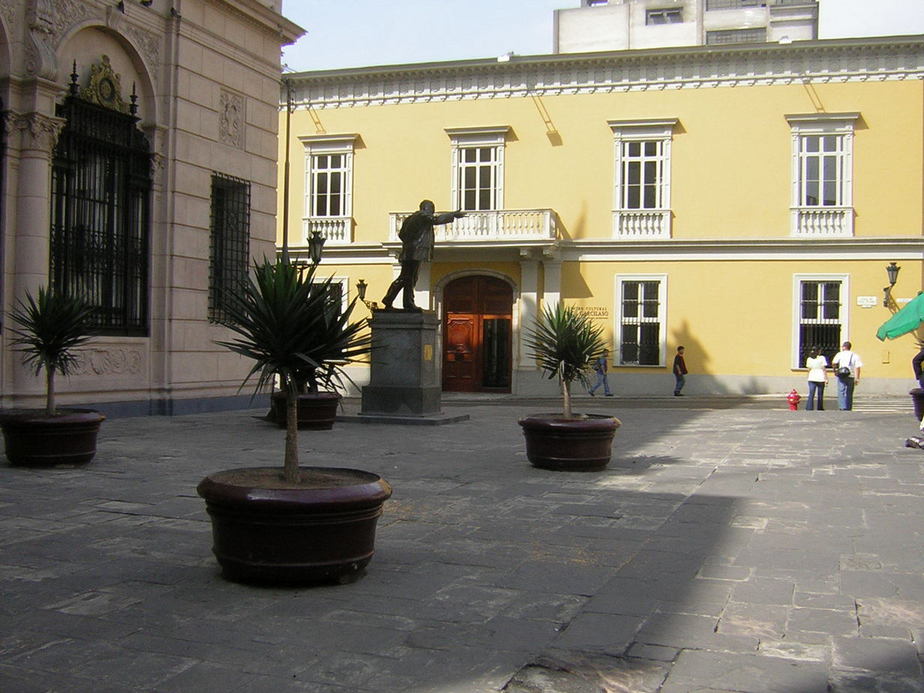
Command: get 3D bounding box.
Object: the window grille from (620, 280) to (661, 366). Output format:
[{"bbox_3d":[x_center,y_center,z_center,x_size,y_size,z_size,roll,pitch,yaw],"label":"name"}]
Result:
[{"bbox_3d":[6.029,-0.775,32.406,1.282,2.863,0.080,1,0,16],"label":"window grille"}]

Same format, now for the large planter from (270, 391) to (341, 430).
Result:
[{"bbox_3d":[-2.944,1.195,18.224,1.340,0.603,1.340,1,0,0],"label":"large planter"}]

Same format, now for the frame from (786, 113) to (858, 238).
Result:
[{"bbox_3d":[11.489,-5.408,30.700,2.146,3.967,0.450,1,0,16],"label":"frame"}]

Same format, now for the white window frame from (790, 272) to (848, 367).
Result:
[{"bbox_3d":[11.479,-0.791,30.807,1.681,2.987,0.220,1,0,16],"label":"white window frame"}]

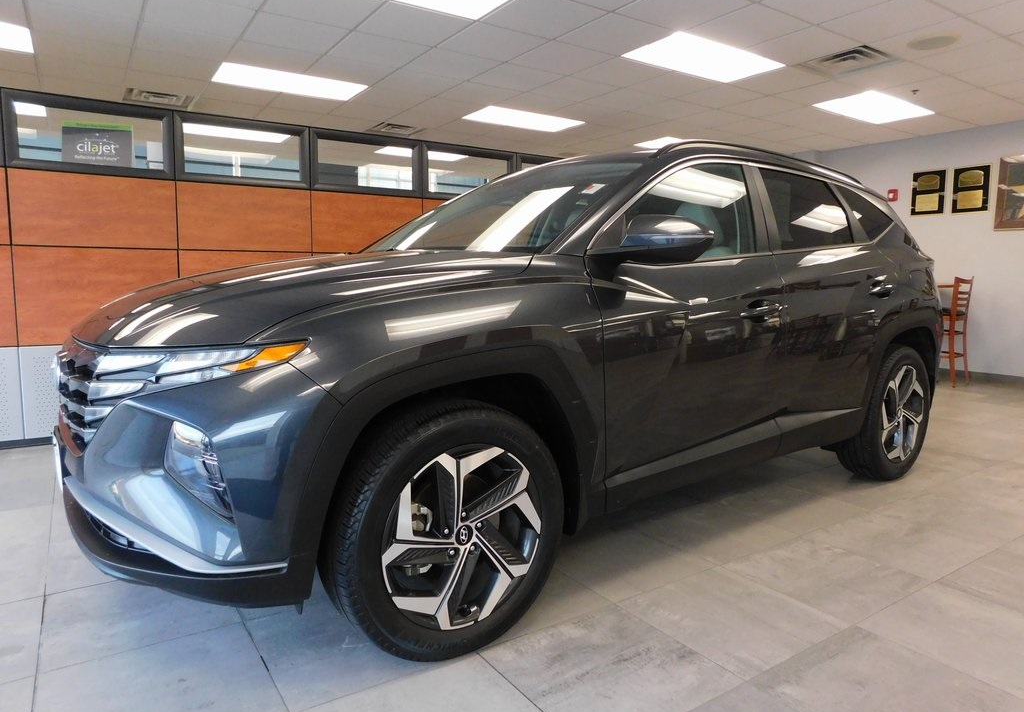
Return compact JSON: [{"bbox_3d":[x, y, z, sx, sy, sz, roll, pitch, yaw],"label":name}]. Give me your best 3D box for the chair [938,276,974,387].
[{"bbox_3d":[4.360,-0.250,6.900,0.420,1.080,0.460,-4,8,-36],"label":"chair"}]

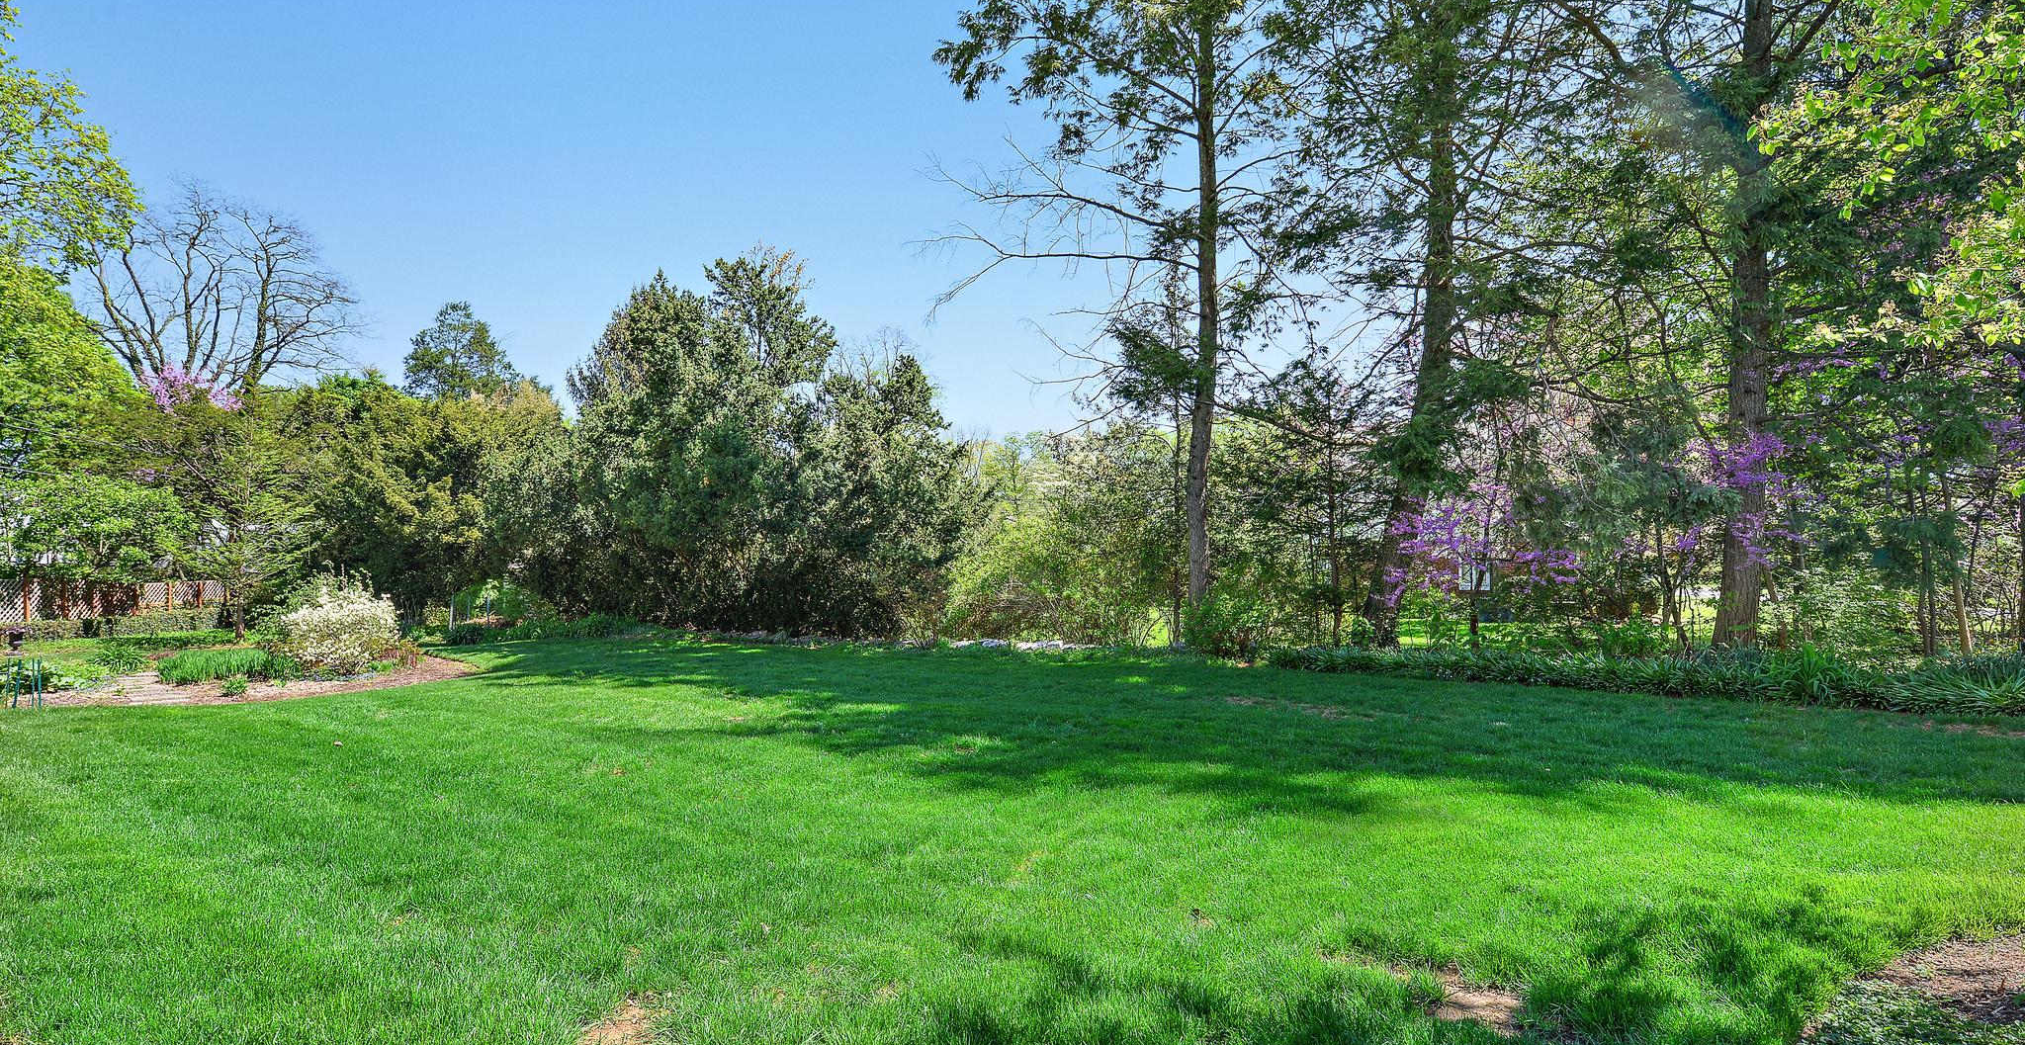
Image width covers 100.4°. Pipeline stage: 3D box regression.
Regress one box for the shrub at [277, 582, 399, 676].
[{"bbox_3d":[-10.690,1.680,13.400,1.600,1.420,1.500,2,-3,-39],"label":"shrub"}]

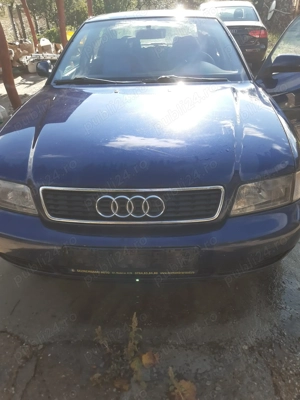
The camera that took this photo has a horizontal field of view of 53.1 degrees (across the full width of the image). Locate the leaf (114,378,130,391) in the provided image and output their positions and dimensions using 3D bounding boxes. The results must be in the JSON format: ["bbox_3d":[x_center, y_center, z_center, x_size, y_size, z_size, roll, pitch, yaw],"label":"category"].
[{"bbox_3d":[-0.112,0.752,1.225,0.065,0.020,0.050,1,30,2],"label":"leaf"}]

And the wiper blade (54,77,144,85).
[{"bbox_3d":[-0.350,-0.827,2.085,0.630,0.050,0.060,7,30,12],"label":"wiper blade"}]

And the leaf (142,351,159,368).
[{"bbox_3d":[0.002,0.698,1.311,0.070,0.030,0.065,1,30,2],"label":"leaf"}]

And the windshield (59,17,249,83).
[{"bbox_3d":[0.005,-1.128,2.264,1.400,0.120,0.870,1,60,2],"label":"windshield"}]

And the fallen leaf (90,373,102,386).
[{"bbox_3d":[-0.221,0.743,1.243,0.052,0.020,0.055,1,30,2],"label":"fallen leaf"}]

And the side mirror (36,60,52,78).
[{"bbox_3d":[-0.830,-1.056,2.422,0.180,0.135,0.130,4,30,7],"label":"side mirror"}]

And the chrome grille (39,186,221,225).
[{"bbox_3d":[-0.068,0.024,1.177,0.725,0.145,0.090,1,17,2],"label":"chrome grille"}]

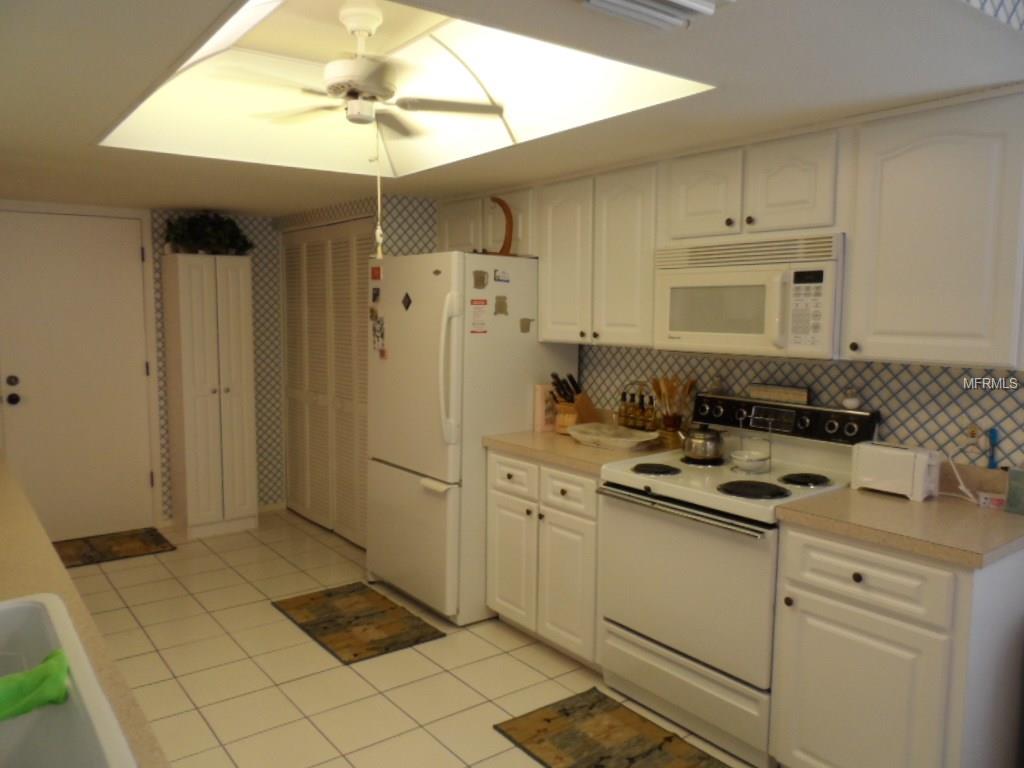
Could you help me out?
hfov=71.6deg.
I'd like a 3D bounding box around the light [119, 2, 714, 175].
[{"bbox_3d":[-0.522,-1.067,2.412,1.235,0.330,1.840,-3,7,-38],"label":"light"}]

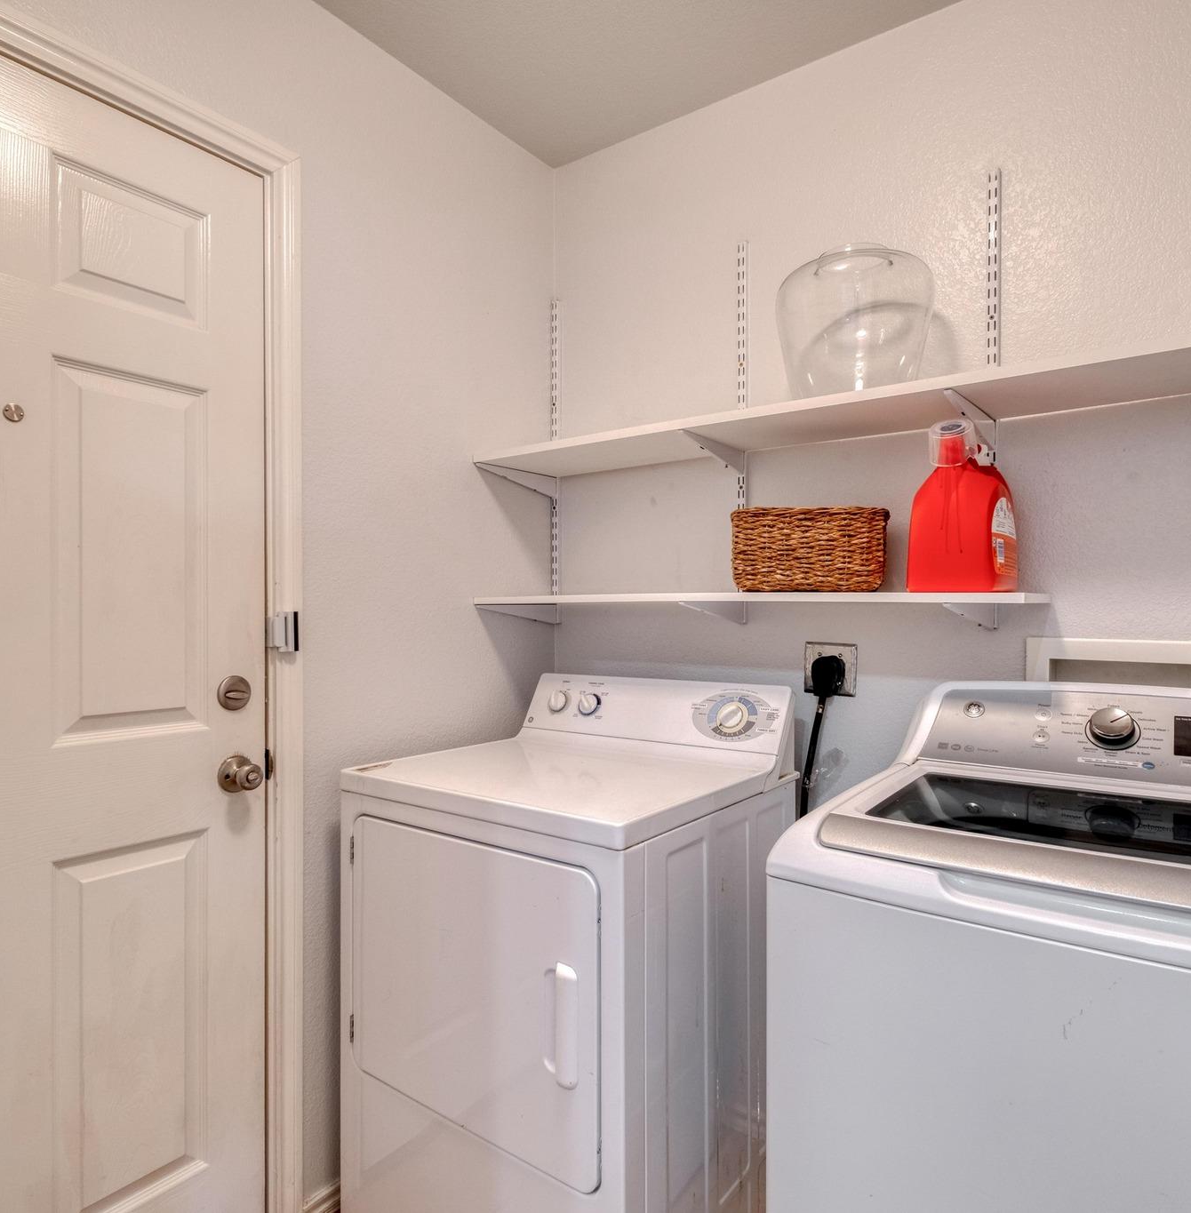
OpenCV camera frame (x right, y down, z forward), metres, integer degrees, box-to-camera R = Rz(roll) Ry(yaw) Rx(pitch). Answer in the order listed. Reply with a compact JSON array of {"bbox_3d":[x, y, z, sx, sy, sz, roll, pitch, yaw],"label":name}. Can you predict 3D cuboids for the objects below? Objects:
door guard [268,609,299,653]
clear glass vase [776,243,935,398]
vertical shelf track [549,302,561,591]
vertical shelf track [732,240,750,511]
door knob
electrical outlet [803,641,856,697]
[{"bbox_3d":[-0.579,0.048,1.406,0.030,0.075,0.055,0,0,37],"label":"door guard"},{"bbox_3d":[0.503,-0.531,1.481,0.288,0.300,0.288,0,0,35],"label":"clear glass vase"},{"bbox_3d":[-0.107,-0.401,2.083,0.024,0.893,0.014,0,0,35],"label":"vertical shelf track"},{"bbox_3d":[0.344,-0.401,1.771,0.024,0.893,0.014,0,0,35],"label":"vertical shelf track"},{"bbox_3d":[-0.617,0.299,1.331,0.062,0.067,0.067,0,0,37],"label":"door knob"},{"bbox_3d":[0.511,0.138,1.655,0.115,0.115,0.016,0,0,35],"label":"electrical outlet"}]

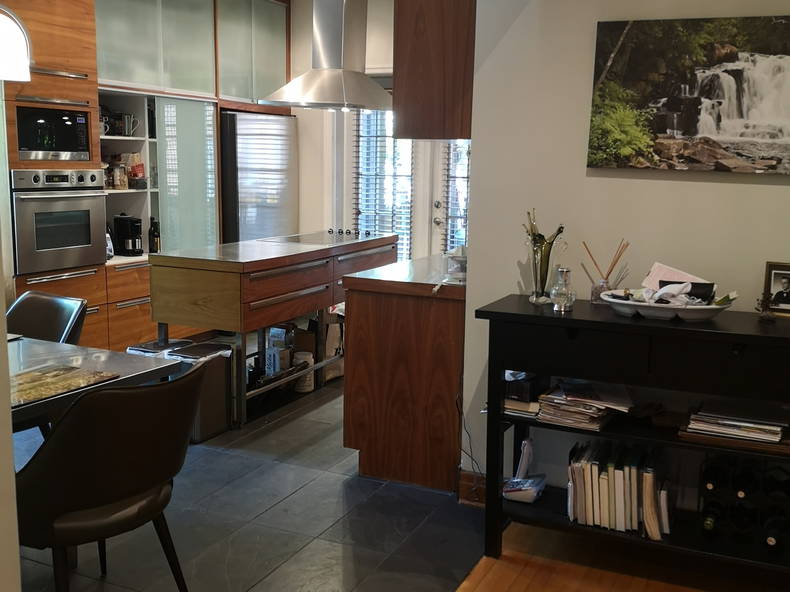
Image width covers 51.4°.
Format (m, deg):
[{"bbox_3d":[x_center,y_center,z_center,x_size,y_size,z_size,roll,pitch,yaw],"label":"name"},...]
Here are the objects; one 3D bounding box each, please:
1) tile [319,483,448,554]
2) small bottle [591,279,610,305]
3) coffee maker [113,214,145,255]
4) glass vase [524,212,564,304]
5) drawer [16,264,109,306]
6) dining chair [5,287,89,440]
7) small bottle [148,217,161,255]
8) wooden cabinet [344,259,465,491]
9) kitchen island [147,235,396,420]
[{"bbox_3d":[-0.029,0.896,3.344,0.307,0.012,0.610,5,10,24],"label":"tile"},{"bbox_3d":[0.775,-0.014,3.092,0.070,0.093,0.065,5,10,24],"label":"small bottle"},{"bbox_3d":[-1.947,-0.450,6.047,0.190,0.307,0.160,5,10,24],"label":"coffee maker"},{"bbox_3d":[0.551,-0.143,3.095,0.130,0.335,0.120,5,10,24],"label":"glass vase"},{"bbox_3d":[-2.316,-0.048,5.319,0.480,0.270,0.723,5,10,24],"label":"drawer"},{"bbox_3d":[-1.593,0.438,3.430,0.520,0.820,0.570,5,10,24],"label":"dining chair"},{"bbox_3d":[-1.840,-0.478,6.285,0.075,0.290,0.075,5,10,24],"label":"small bottle"},{"bbox_3d":[0.283,0.307,4.125,0.600,0.912,1.200,5,10,24],"label":"wooden cabinet"},{"bbox_3d":[-0.692,0.101,5.398,0.670,0.886,1.970,5,10,24],"label":"kitchen island"}]

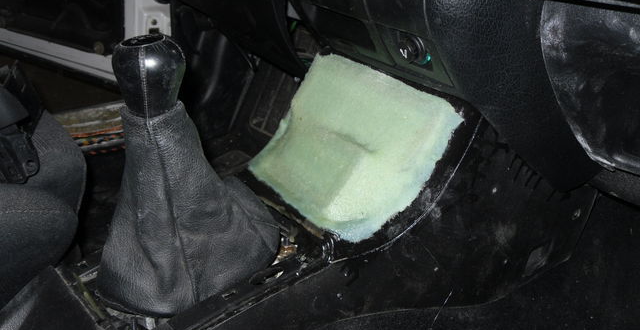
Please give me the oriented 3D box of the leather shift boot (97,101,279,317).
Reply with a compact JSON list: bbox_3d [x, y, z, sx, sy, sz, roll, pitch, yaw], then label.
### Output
[{"bbox_3d":[-0.111,0.018,0.519,0.157,0.145,0.120,-22,34,-34],"label":"leather shift boot"}]

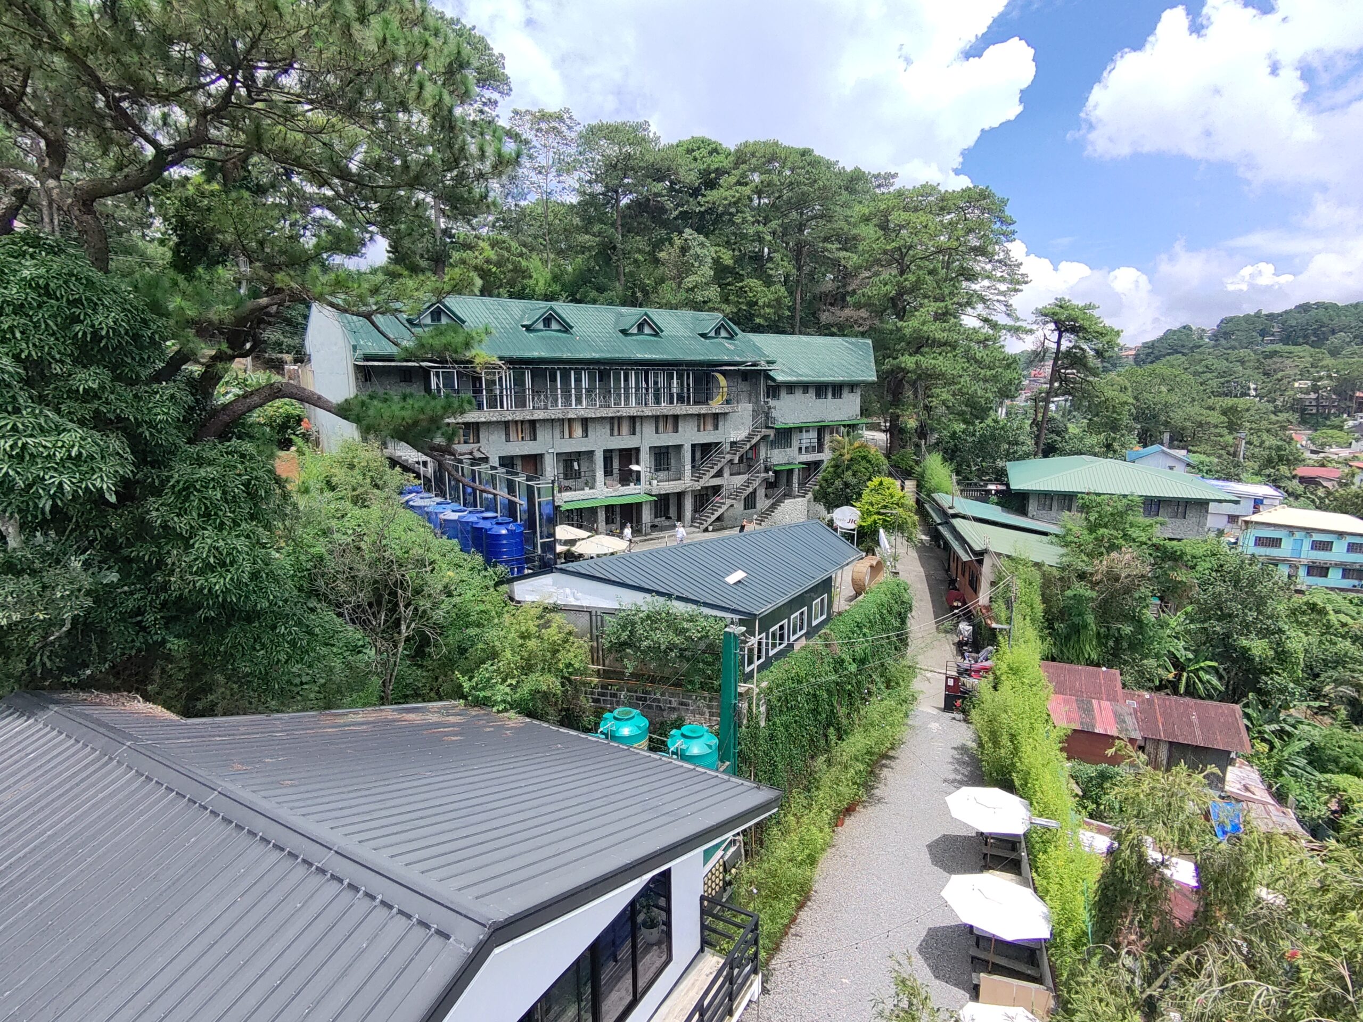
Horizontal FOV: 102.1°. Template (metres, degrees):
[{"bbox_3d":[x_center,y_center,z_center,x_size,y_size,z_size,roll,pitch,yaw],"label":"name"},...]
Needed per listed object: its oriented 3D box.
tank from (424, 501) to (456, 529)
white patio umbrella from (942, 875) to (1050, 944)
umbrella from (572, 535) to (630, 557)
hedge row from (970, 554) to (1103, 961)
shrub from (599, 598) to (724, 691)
[{"bbox_3d":[-10.200,0.657,23.738,1.450,2.000,1.450,0,13,0],"label":"tank"},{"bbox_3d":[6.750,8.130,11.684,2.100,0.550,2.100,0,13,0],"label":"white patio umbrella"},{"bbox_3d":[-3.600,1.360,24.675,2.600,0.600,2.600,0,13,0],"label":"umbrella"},{"bbox_3d":[11.400,6.661,18.118,1.700,3.100,15.000,6,14,22],"label":"hedge row"},{"bbox_3d":[-0.579,3.833,16.200,3.500,2.400,1.500,1,10,12],"label":"shrub"}]

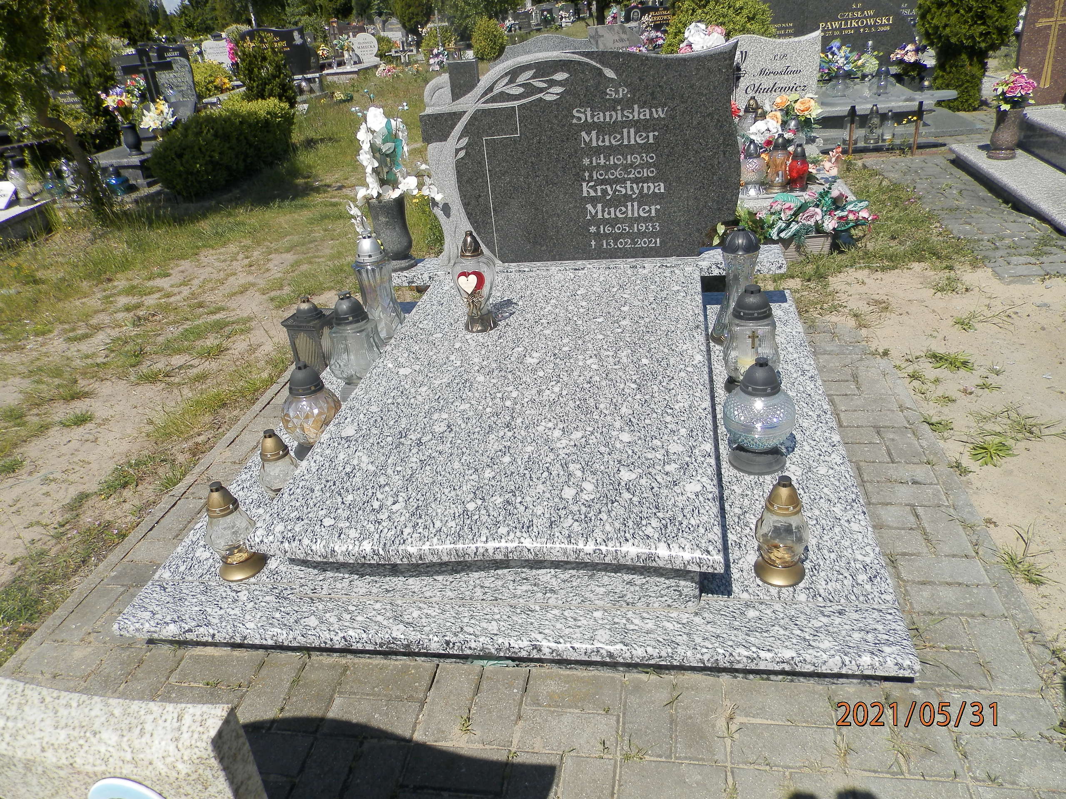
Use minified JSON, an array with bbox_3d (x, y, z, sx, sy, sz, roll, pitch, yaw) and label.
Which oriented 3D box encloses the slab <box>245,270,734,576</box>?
[{"bbox_3d":[0.001,-0.074,2.262,1.005,0.052,1.610,-1,30,11],"label":"slab"}]

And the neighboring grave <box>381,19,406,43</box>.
[{"bbox_3d":[-3.982,-10.723,22.630,0.750,0.850,0.700,-1,29,11],"label":"neighboring grave"}]

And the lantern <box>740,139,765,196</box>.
[{"bbox_3d":[1.226,-1.300,4.275,0.160,0.290,0.160,-1,29,11],"label":"lantern"}]

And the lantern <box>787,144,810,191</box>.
[{"bbox_3d":[1.401,-1.222,4.055,0.107,0.245,0.107,-1,28,11],"label":"lantern"}]

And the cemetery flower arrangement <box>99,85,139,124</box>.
[{"bbox_3d":[-3.353,-2.392,6.239,0.320,0.330,0.300,-1,29,11],"label":"cemetery flower arrangement"}]

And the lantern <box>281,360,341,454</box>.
[{"bbox_3d":[-0.670,0.022,2.335,0.180,0.291,0.180,-1,28,11],"label":"lantern"}]

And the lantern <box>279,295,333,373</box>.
[{"bbox_3d":[-0.846,-0.230,2.986,0.168,0.325,0.168,2,29,15],"label":"lantern"}]

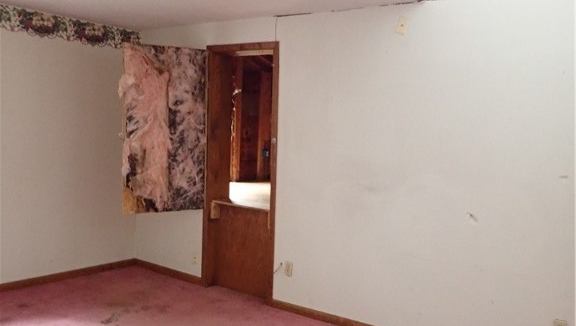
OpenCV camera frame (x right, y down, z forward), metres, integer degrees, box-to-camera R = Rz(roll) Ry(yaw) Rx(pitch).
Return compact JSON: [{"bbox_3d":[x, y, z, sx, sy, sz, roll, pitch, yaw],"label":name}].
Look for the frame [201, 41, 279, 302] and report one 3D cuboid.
[{"bbox_3d":[-0.406,0.071,4.779,0.806,2.151,0.100,5,5,36],"label":"frame"}]

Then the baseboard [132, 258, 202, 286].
[{"bbox_3d":[-1.168,1.045,5.334,0.934,0.078,0.016,5,5,36],"label":"baseboard"}]

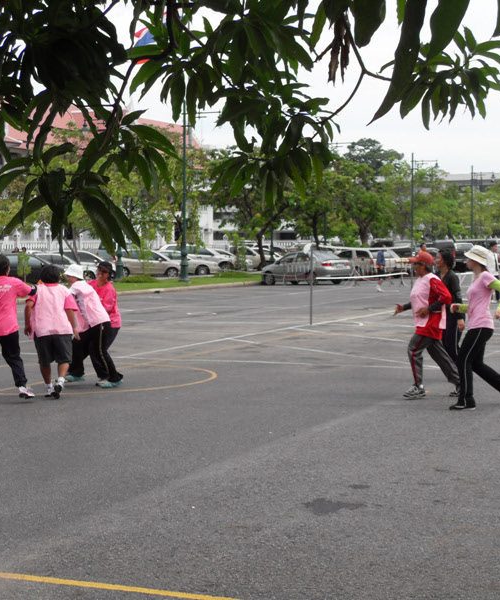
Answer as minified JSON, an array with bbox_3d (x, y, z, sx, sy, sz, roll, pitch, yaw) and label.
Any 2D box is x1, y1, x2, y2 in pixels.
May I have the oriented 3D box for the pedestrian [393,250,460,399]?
[{"bbox_3d":[1.917,0.259,13.715,0.670,1.550,0.520,-1,3,-13],"label":"pedestrian"}]

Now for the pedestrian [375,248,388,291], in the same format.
[{"bbox_3d":[4.493,-1.092,43.264,0.480,1.580,0.450,1,3,17],"label":"pedestrian"}]

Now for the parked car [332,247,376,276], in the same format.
[{"bbox_3d":[5.047,-1.801,61.463,4.300,1.620,1.730,2,3,42],"label":"parked car"}]

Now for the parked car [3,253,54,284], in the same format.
[{"bbox_3d":[-10.353,-1.417,57.467,4.450,1.460,1.700,0,3,15],"label":"parked car"}]

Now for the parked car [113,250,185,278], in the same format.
[{"bbox_3d":[-5.055,-1.894,64.967,4.000,1.500,1.700,-1,3,-6],"label":"parked car"}]

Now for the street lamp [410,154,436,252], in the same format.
[{"bbox_3d":[10.986,-5.745,80.535,2.000,7.182,0.500,1,3,24],"label":"street lamp"}]

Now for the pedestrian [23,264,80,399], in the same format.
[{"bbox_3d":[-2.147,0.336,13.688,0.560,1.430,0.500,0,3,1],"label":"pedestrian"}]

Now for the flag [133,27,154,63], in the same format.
[{"bbox_3d":[-6.408,-18.728,90.000,3.800,3.000,0.400,0,3,10],"label":"flag"}]

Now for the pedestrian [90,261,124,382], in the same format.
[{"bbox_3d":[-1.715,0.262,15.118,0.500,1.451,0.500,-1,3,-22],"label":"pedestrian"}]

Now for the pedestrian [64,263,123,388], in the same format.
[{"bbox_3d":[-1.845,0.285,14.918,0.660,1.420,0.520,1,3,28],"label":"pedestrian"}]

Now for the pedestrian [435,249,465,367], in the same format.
[{"bbox_3d":[2.379,0.178,15.065,0.450,1.570,0.480,-1,3,-16],"label":"pedestrian"}]

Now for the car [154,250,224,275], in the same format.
[{"bbox_3d":[-3.785,-2.019,68.468,4.400,1.430,1.690,-1,3,-6],"label":"car"}]

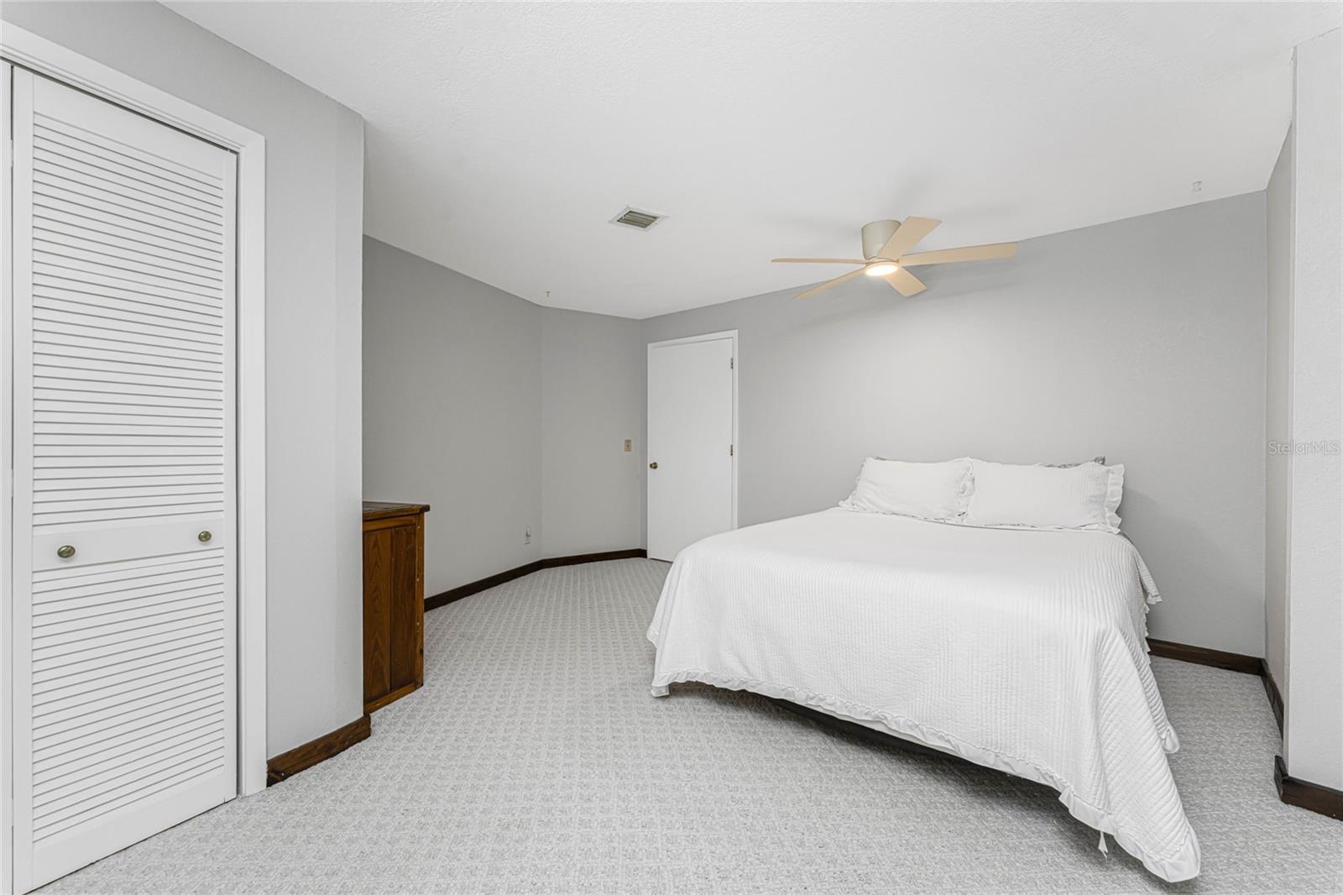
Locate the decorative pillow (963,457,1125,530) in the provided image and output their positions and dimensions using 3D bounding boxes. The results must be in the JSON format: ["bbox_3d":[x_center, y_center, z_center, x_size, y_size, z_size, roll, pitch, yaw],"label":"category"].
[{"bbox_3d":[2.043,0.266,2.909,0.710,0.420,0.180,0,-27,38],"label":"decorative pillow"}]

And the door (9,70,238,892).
[{"bbox_3d":[-1.500,0.081,1.467,0.035,2.018,0.444,0,0,32],"label":"door"}]

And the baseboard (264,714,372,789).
[{"bbox_3d":[-1.240,1.056,1.852,0.018,0.087,0.344,0,0,30],"label":"baseboard"}]

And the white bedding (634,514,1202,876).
[{"bbox_3d":[1.206,0.770,2.585,1.700,0.660,2.080,0,0,38],"label":"white bedding"}]

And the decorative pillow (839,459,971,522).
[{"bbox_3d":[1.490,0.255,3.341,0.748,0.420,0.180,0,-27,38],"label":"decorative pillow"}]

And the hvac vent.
[{"bbox_3d":[-0.184,-1.280,2.931,0.245,0.020,0.235,0,0,-31],"label":"hvac vent"}]

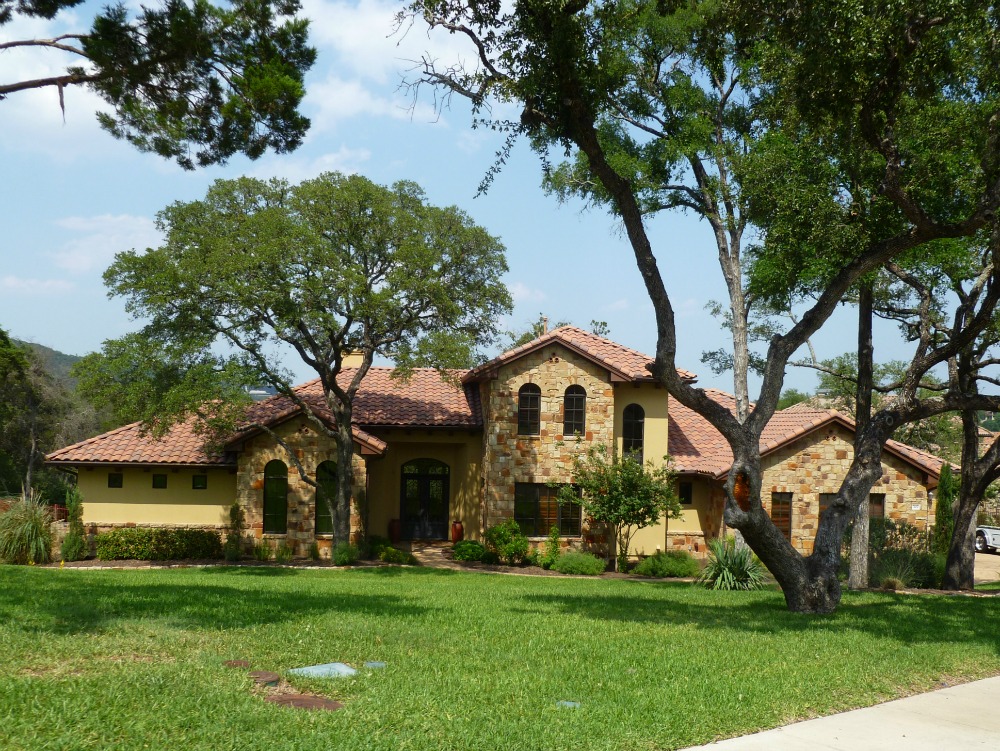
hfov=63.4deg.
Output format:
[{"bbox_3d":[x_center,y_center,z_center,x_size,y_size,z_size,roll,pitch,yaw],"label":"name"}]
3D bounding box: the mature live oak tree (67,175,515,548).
[{"bbox_3d":[-6.100,-0.220,24.000,12.600,11.400,11.500,1,-2,0],"label":"mature live oak tree"}]

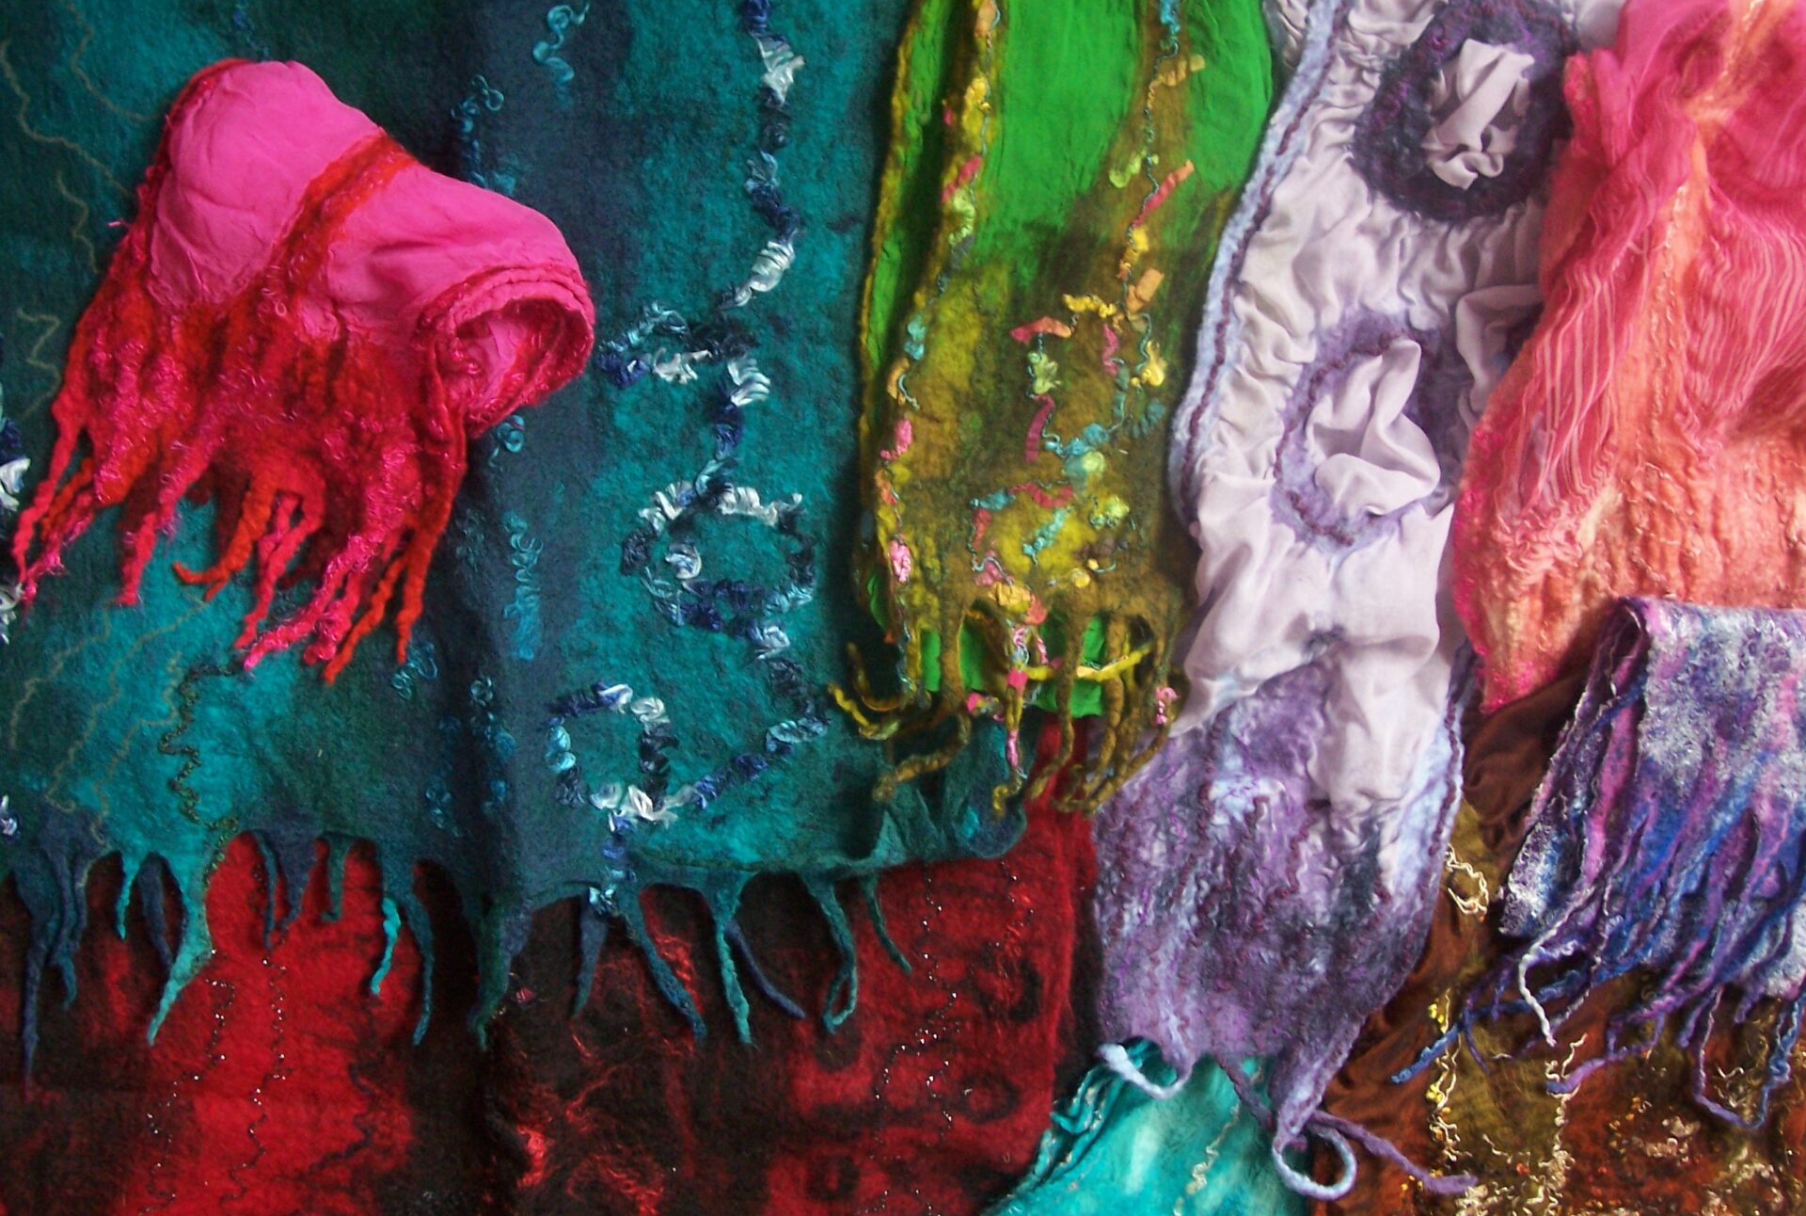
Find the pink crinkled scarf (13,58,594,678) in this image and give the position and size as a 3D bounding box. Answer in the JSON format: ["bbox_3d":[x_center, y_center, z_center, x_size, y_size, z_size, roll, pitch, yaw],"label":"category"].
[{"bbox_3d":[-0.358,-0.138,1.315,0.265,0.090,0.335,22,76,6],"label":"pink crinkled scarf"}]

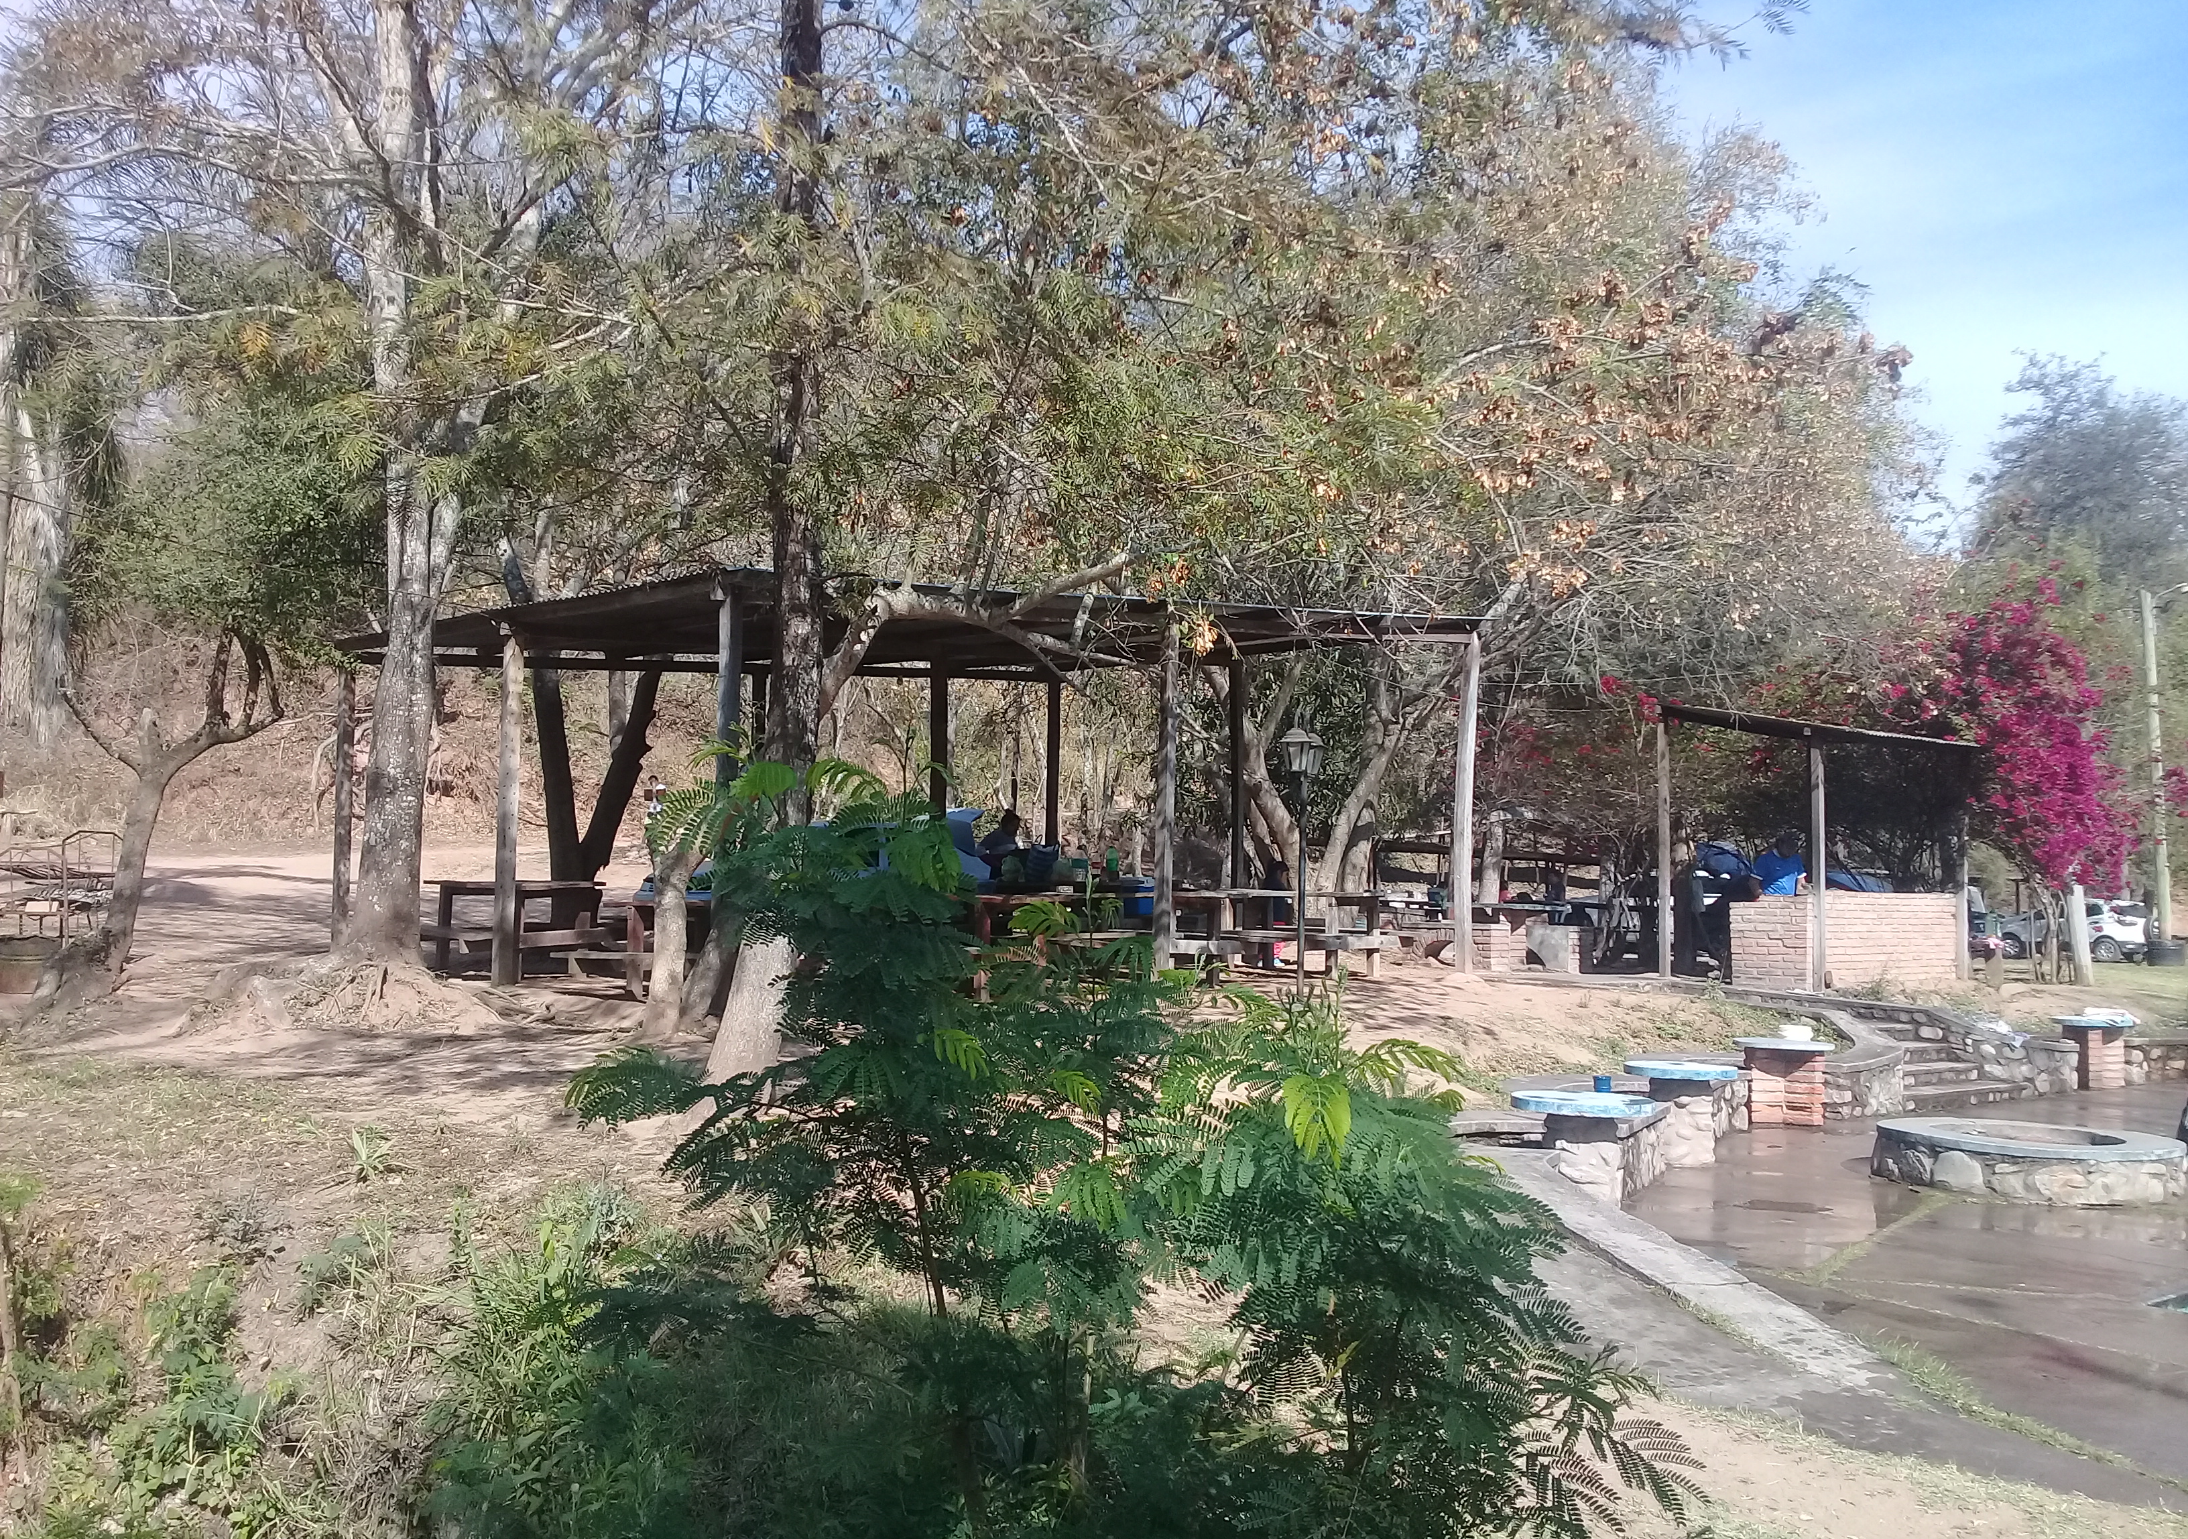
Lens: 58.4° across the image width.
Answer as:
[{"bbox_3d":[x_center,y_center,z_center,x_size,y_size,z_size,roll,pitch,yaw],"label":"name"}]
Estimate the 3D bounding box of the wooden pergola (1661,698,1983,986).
[{"bbox_3d":[7.903,0.823,21.339,3.484,2.918,1.961,4,-4,-41],"label":"wooden pergola"}]

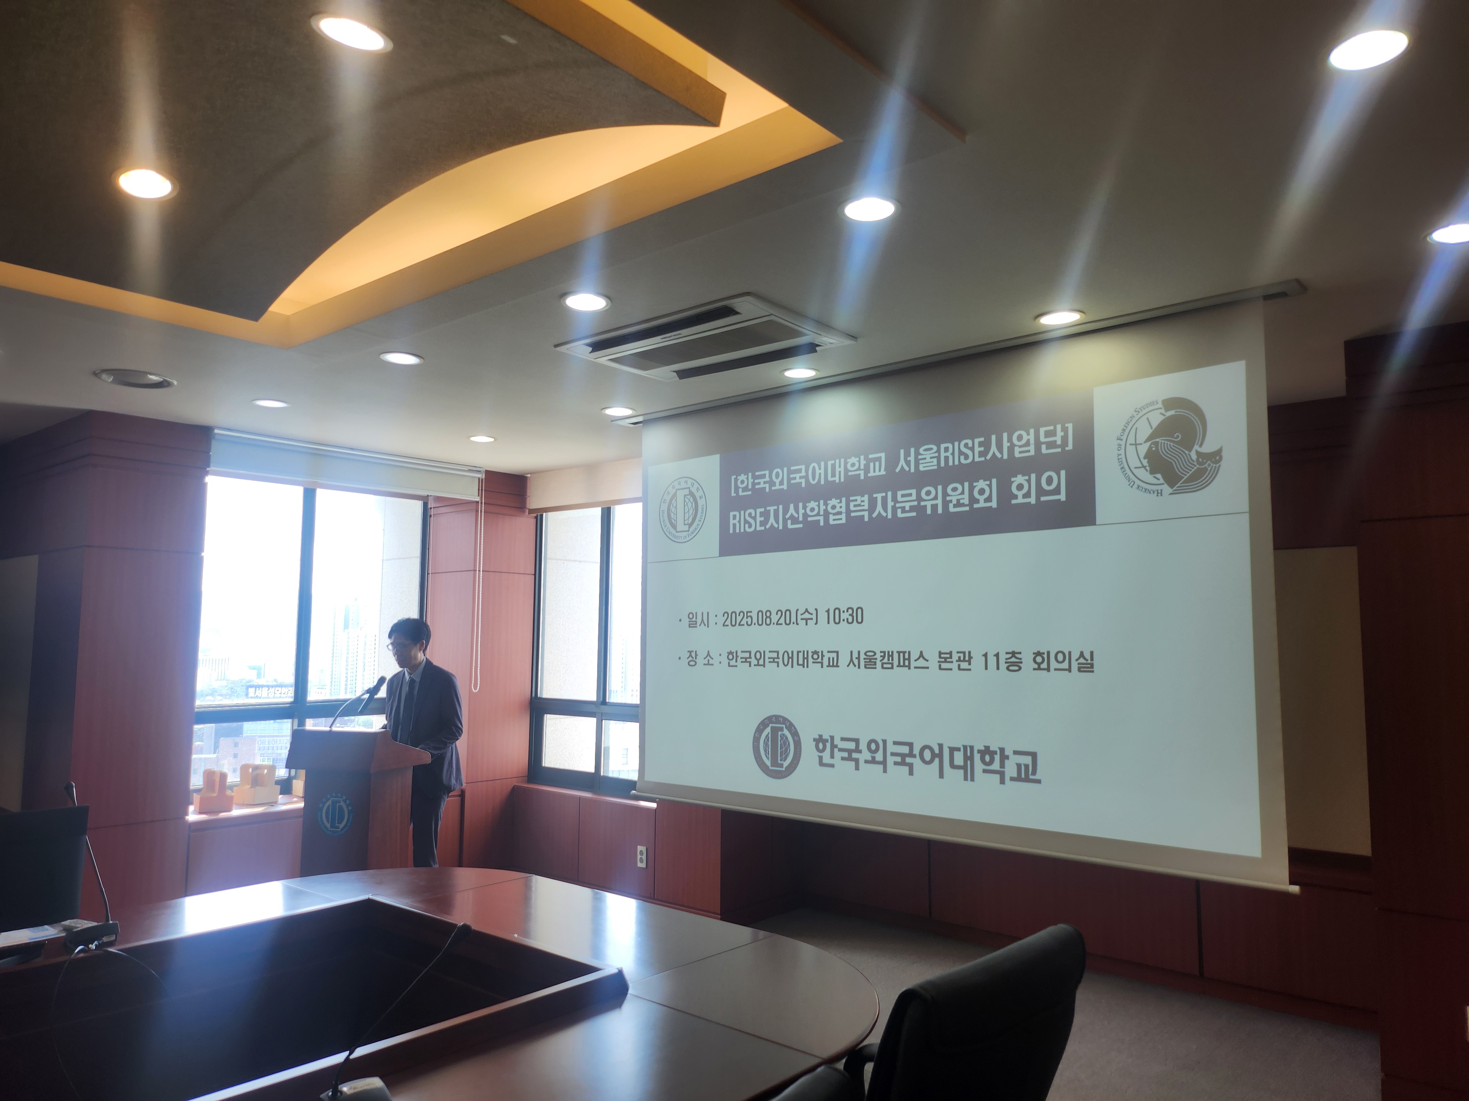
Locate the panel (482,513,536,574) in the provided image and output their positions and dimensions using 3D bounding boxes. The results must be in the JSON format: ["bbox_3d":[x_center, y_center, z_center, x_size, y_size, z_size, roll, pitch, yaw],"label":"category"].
[{"bbox_3d":[-1.494,-0.045,6.604,0.040,0.390,0.465,-4,-7,41],"label":"panel"}]

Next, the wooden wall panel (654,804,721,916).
[{"bbox_3d":[-0.243,1.655,5.529,0.490,0.548,0.040,-4,-7,41],"label":"wooden wall panel"}]

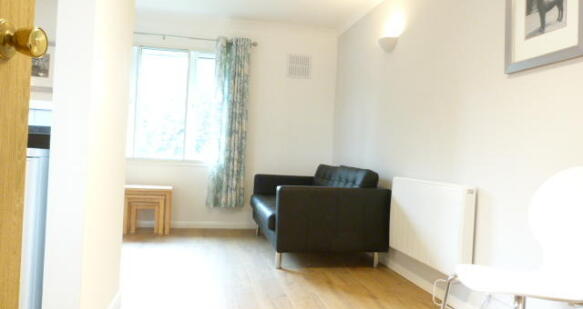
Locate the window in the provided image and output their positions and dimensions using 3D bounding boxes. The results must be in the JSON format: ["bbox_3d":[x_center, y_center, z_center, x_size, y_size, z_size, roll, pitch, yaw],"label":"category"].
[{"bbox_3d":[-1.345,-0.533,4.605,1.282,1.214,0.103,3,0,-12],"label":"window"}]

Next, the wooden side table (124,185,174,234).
[{"bbox_3d":[-1.473,0.574,4.370,0.485,0.459,0.333,3,0,-12],"label":"wooden side table"}]

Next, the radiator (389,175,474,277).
[{"bbox_3d":[0.884,0.438,2.756,0.074,0.526,0.865,3,0,-12],"label":"radiator"}]

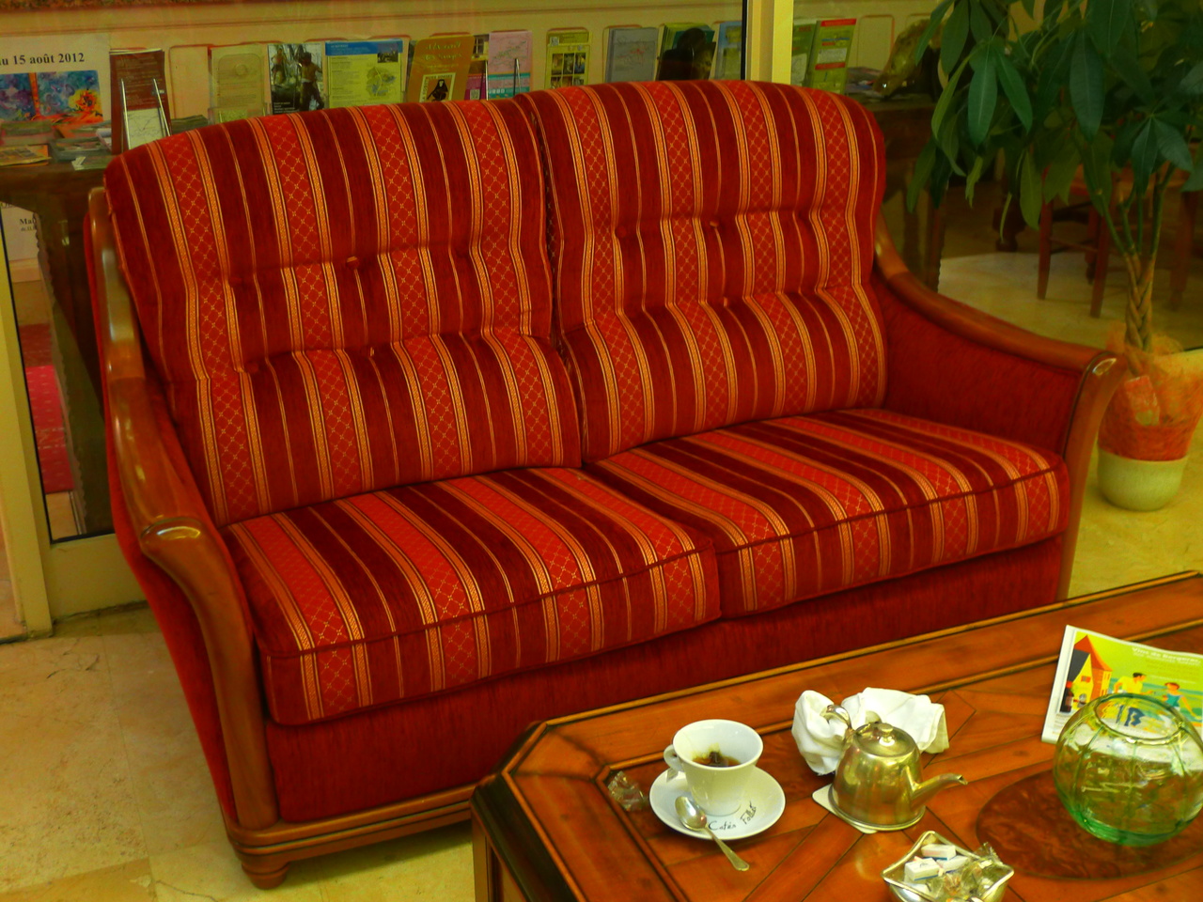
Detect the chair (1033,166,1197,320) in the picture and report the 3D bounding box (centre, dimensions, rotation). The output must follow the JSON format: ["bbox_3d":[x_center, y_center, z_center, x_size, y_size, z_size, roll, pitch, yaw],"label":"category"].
[{"bbox_3d":[1.845,-0.964,5.023,0.408,0.884,0.457,-11,24,-25],"label":"chair"}]

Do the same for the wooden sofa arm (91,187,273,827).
[{"bbox_3d":[-0.697,0.071,2.171,0.139,0.817,0.748,-11,24,-25],"label":"wooden sofa arm"}]

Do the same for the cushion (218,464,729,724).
[{"bbox_3d":[-0.235,0.193,2.314,0.755,0.151,0.490,-11,24,-25],"label":"cushion"}]

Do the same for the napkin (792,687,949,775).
[{"bbox_3d":[0.313,0.321,1.608,0.170,0.075,0.105,-4,22,-11],"label":"napkin"}]

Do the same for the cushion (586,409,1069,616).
[{"bbox_3d":[0.441,0.067,2.640,0.768,0.151,0.490,-11,24,-25],"label":"cushion"}]

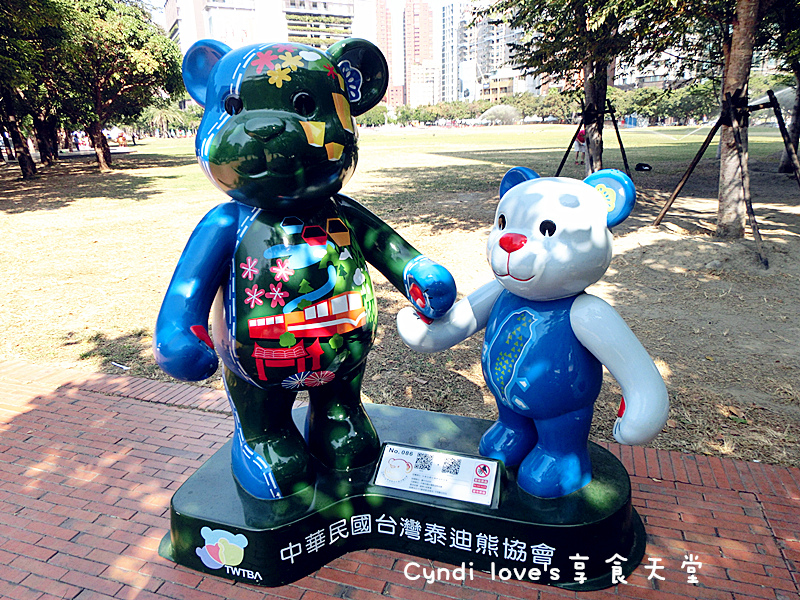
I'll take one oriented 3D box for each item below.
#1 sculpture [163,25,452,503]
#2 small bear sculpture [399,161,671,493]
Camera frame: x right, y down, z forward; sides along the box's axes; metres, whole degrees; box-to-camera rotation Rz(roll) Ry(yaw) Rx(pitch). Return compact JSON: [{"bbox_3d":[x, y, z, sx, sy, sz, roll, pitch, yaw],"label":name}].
[{"bbox_3d":[-0.327,-0.109,2.009,1.060,1.505,0.580,-6,18,-14],"label":"sculpture"},{"bbox_3d":[0.469,0.081,2.032,0.960,1.095,0.500,15,23,41],"label":"small bear sculpture"}]

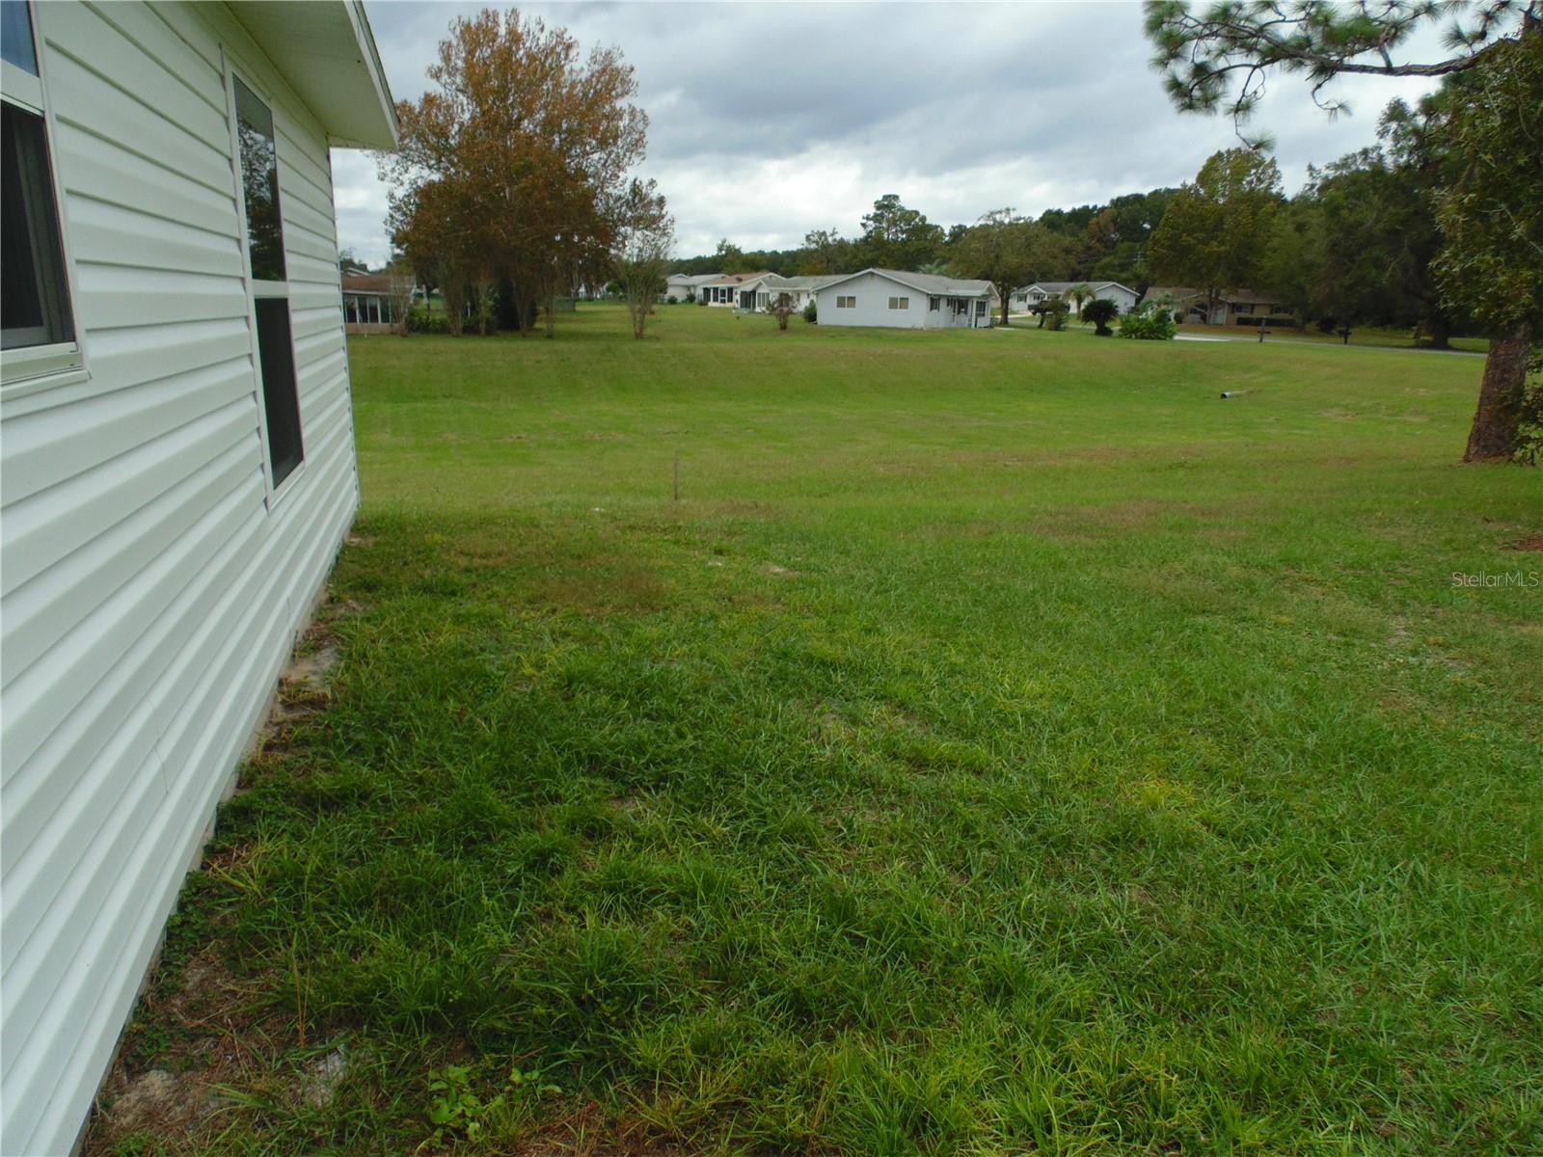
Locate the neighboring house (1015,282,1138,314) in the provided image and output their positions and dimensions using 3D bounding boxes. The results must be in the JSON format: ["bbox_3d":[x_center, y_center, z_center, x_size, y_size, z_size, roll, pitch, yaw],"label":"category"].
[{"bbox_3d":[43.884,-39.597,139.389,9.600,4.300,15.500,-6,17,-23],"label":"neighboring house"}]

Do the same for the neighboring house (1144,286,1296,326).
[{"bbox_3d":[52.553,-31.861,114.823,16.500,4.200,9.600,7,16,19],"label":"neighboring house"}]

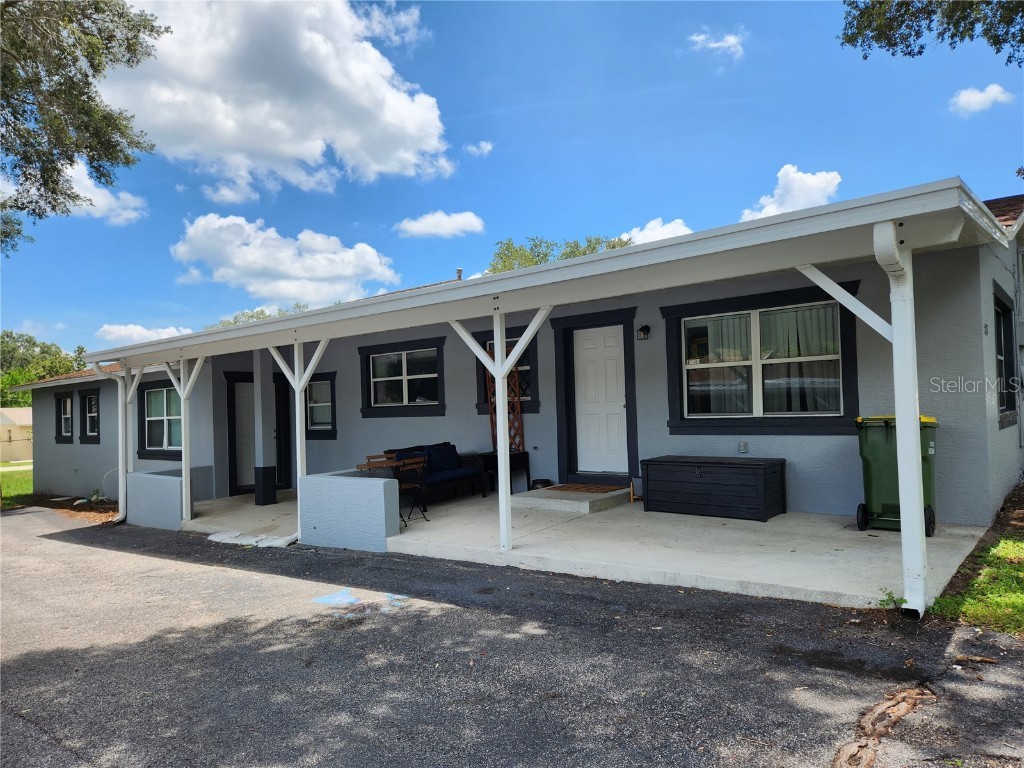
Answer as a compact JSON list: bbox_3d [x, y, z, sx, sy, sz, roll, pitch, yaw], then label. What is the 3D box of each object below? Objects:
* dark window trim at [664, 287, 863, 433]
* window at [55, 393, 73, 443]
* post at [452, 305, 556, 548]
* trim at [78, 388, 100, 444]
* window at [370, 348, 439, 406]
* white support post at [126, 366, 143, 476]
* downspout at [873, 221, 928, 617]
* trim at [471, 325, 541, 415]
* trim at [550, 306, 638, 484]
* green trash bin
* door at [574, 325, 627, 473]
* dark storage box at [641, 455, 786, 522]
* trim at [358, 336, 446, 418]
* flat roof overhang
[{"bbox_3d":[2.842,-0.228,7.993,2.370,1.655,0.100,-3,-3,40],"label":"dark window trim"},{"bbox_3d":[-11.616,0.898,17.708,1.360,1.320,0.120,-4,-3,40],"label":"window"},{"bbox_3d":[-0.079,0.442,6.377,1.250,2.200,0.090,-3,-3,40],"label":"post"},{"bbox_3d":[-10.680,0.834,17.201,1.400,1.360,0.100,-3,-3,40],"label":"trim"},{"bbox_3d":[-1.924,-0.087,12.091,1.830,0.950,0.100,-4,-3,40],"label":"window"},{"bbox_3d":[-6.283,0.610,11.236,0.110,1.740,0.110,-4,-3,40],"label":"white support post"},{"bbox_3d":[2.344,0.226,4.101,0.110,2.370,0.440,-3,-3,40],"label":"downspout"},{"bbox_3d":[-0.075,-0.185,10.487,1.380,1.320,0.110,-4,-3,40],"label":"trim"},{"bbox_3d":[1.144,0.204,9.412,1.410,2.390,0.110,-3,-3,40],"label":"trim"},{"bbox_3d":[3.770,0.845,6.579,0.640,1.100,0.740,-3,-3,40],"label":"green trash bin"},{"bbox_3d":[1.260,0.228,9.477,0.900,2.040,0.060,-4,-3,40],"label":"door"},{"bbox_3d":[2.324,1.182,7.853,1.470,0.600,0.690,-3,-3,40],"label":"dark storage box"},{"bbox_3d":[-1.950,-0.078,12.060,2.340,1.330,0.110,-4,-3,40],"label":"trim"},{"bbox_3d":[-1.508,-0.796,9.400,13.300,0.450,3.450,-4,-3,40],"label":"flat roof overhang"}]

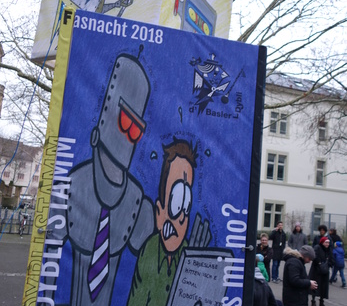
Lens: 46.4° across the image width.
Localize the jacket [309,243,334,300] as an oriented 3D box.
[{"bbox_3d":[3.458,2.756,9.400,0.550,1.244,0.420,8,-7,-27],"label":"jacket"}]

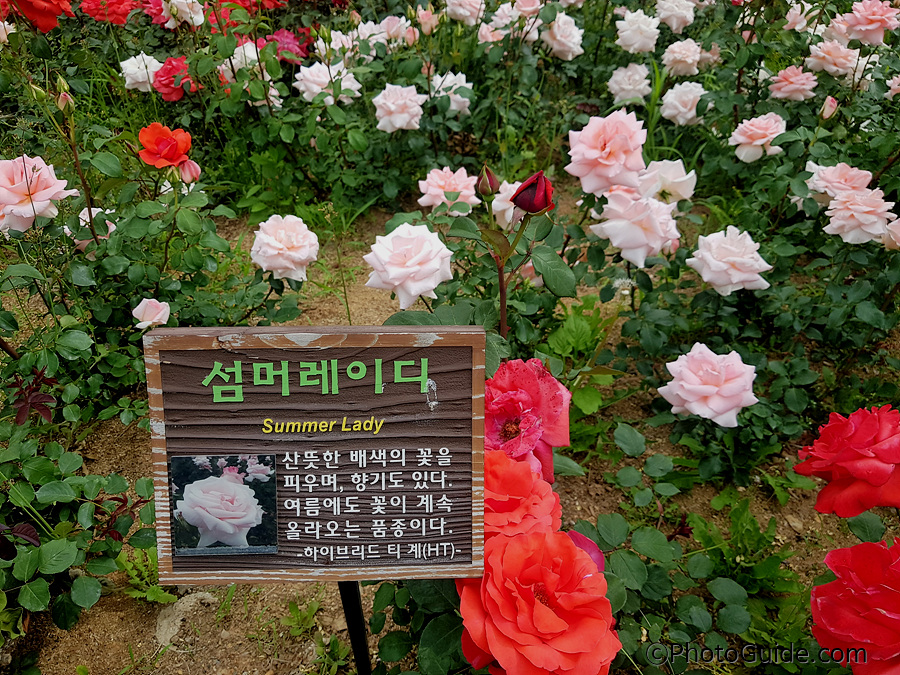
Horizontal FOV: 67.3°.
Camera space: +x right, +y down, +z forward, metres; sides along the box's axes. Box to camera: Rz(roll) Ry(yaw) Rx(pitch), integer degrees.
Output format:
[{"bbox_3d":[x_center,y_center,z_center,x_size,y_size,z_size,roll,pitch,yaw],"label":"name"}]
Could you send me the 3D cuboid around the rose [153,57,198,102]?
[{"bbox_3d":[-0.690,-0.649,1.700,0.115,0.110,0.112,-15,44,-16],"label":"rose"}]

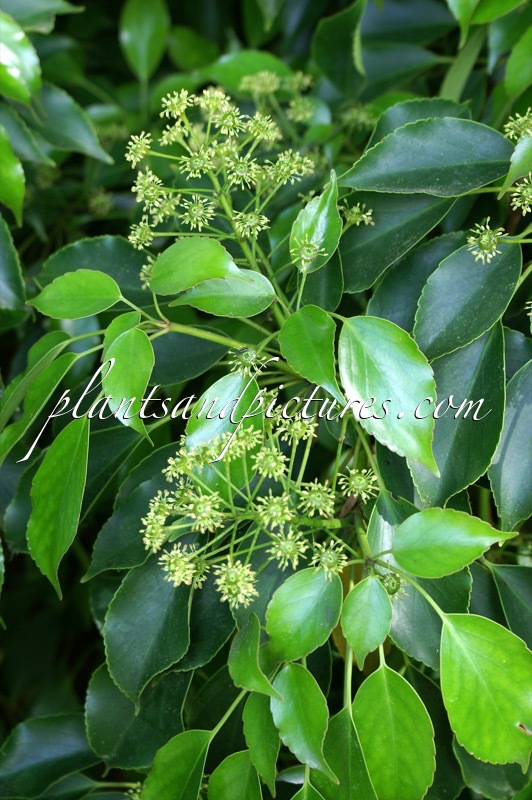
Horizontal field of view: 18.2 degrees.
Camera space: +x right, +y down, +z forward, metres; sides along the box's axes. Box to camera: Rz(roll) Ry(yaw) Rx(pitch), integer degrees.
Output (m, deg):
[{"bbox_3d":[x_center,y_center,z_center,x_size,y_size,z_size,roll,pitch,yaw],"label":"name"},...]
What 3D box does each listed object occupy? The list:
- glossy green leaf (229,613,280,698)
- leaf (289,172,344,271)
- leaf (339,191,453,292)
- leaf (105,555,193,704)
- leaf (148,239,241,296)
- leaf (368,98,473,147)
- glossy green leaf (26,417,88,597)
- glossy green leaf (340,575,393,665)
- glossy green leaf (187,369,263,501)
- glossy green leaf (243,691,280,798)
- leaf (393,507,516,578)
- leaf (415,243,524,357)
[{"bbox_3d":[-0.005,0.126,0.825,0.020,0.043,0.013,-22,-17,21],"label":"glossy green leaf"},{"bbox_3d":[0.025,-0.088,0.820,0.025,0.057,0.012,4,-22,17],"label":"leaf"},{"bbox_3d":[0.066,-0.090,0.890,0.085,0.013,0.046,-27,62,-12],"label":"leaf"},{"bbox_3d":[-0.058,0.114,0.835,0.042,0.077,0.015,12,-16,9],"label":"leaf"},{"bbox_3d":[-0.032,-0.067,0.835,0.053,0.012,0.031,2,60,-2],"label":"leaf"},{"bbox_3d":[0.082,-0.144,0.880,0.063,0.014,0.037,-16,61,-9],"label":"leaf"},{"bbox_3d":[-0.095,0.049,0.760,0.031,0.085,0.016,4,-14,16],"label":"glossy green leaf"},{"bbox_3d":[0.049,0.109,0.815,0.025,0.046,0.010,7,-15,2],"label":"glossy green leaf"},{"bbox_3d":[-0.019,0.016,0.765,0.035,0.064,0.016,3,-23,11],"label":"glossy green leaf"},{"bbox_3d":[-0.002,0.174,0.845,0.019,0.054,0.011,-3,-6,-25],"label":"glossy green leaf"},{"bbox_3d":[0.089,0.067,0.785,0.059,0.014,0.037,-7,61,-10],"label":"leaf"},{"bbox_3d":[0.104,-0.051,0.860,0.044,0.079,0.012,38,-8,18],"label":"leaf"}]

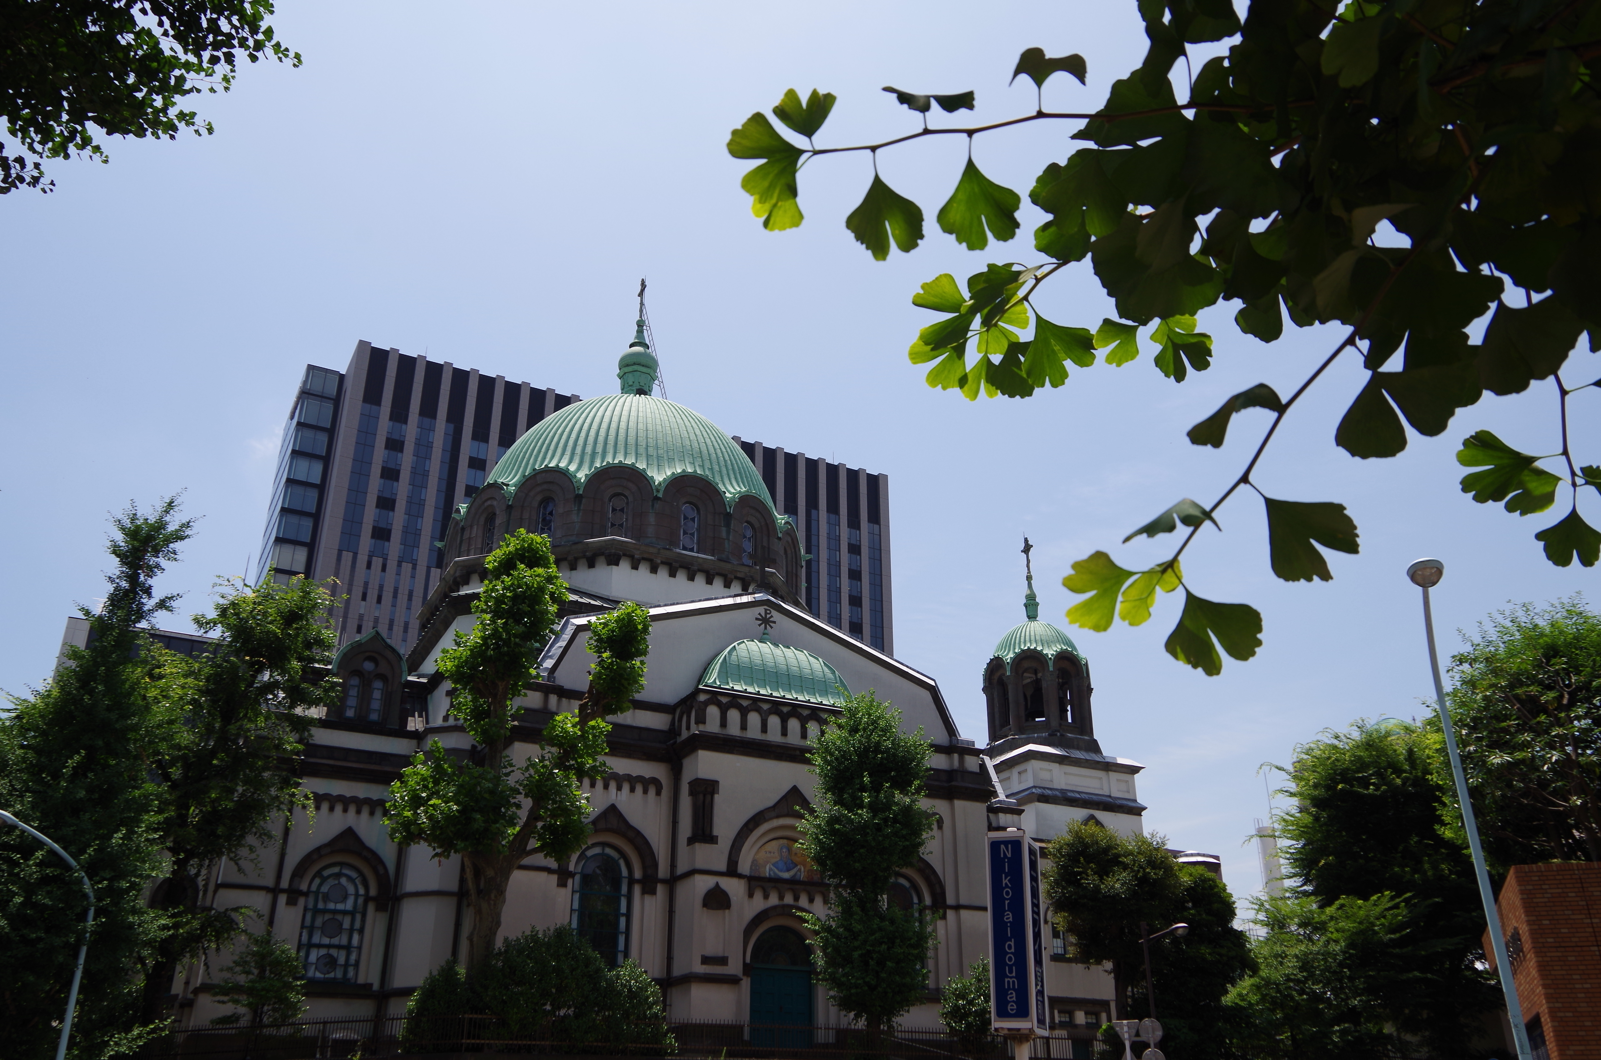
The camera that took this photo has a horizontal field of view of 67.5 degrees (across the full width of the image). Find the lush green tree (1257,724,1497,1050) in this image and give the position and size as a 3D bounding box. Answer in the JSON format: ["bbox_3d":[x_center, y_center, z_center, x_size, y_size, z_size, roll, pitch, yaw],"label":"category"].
[{"bbox_3d":[13.901,8.879,28.762,5.200,8.800,5.200,-10,-25,22],"label":"lush green tree"}]

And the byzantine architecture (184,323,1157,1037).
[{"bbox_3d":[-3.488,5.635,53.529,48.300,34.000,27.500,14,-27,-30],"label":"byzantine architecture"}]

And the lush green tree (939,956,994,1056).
[{"bbox_3d":[4.186,12.004,29.372,1.700,3.000,1.700,-3,-23,7],"label":"lush green tree"}]

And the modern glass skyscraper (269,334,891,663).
[{"bbox_3d":[-34.154,32.458,186.543,98.700,102.000,29.000,12,-26,-27],"label":"modern glass skyscraper"}]

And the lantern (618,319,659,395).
[{"bbox_3d":[-7.634,-8.168,56.551,1.800,4.100,1.800,14,-27,-30],"label":"lantern"}]

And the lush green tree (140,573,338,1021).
[{"bbox_3d":[-14.901,7.155,30.800,4.900,13.000,4.900,11,-26,-23],"label":"lush green tree"}]

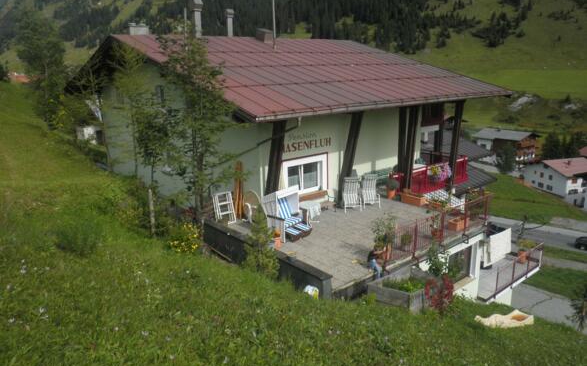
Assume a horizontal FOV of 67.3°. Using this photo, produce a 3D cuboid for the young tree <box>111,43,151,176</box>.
[{"bbox_3d":[-7.479,-3.372,20.224,1.750,5.800,1.750,-12,17,-37],"label":"young tree"}]

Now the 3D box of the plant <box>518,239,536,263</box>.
[{"bbox_3d":[9.263,2.693,17.642,0.750,0.950,0.750,-12,17,-37],"label":"plant"}]

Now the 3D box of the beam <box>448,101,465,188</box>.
[{"bbox_3d":[7.003,-1.620,19.093,0.340,3.810,0.240,-12,22,-36],"label":"beam"}]

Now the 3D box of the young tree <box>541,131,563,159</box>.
[{"bbox_3d":[76.089,-10.175,130.000,4.900,9.600,4.900,-12,17,-36],"label":"young tree"}]

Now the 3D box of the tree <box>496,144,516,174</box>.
[{"bbox_3d":[57.287,-6.559,118.000,4.300,7.700,4.300,-12,17,-36],"label":"tree"}]

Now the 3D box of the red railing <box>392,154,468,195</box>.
[{"bbox_3d":[5.732,-0.356,19.299,5.000,1.170,1.000,-12,17,-36],"label":"red railing"}]

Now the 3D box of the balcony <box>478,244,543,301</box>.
[{"bbox_3d":[7.438,3.153,16.429,3.929,1.212,1.746,-12,17,-37],"label":"balcony"}]

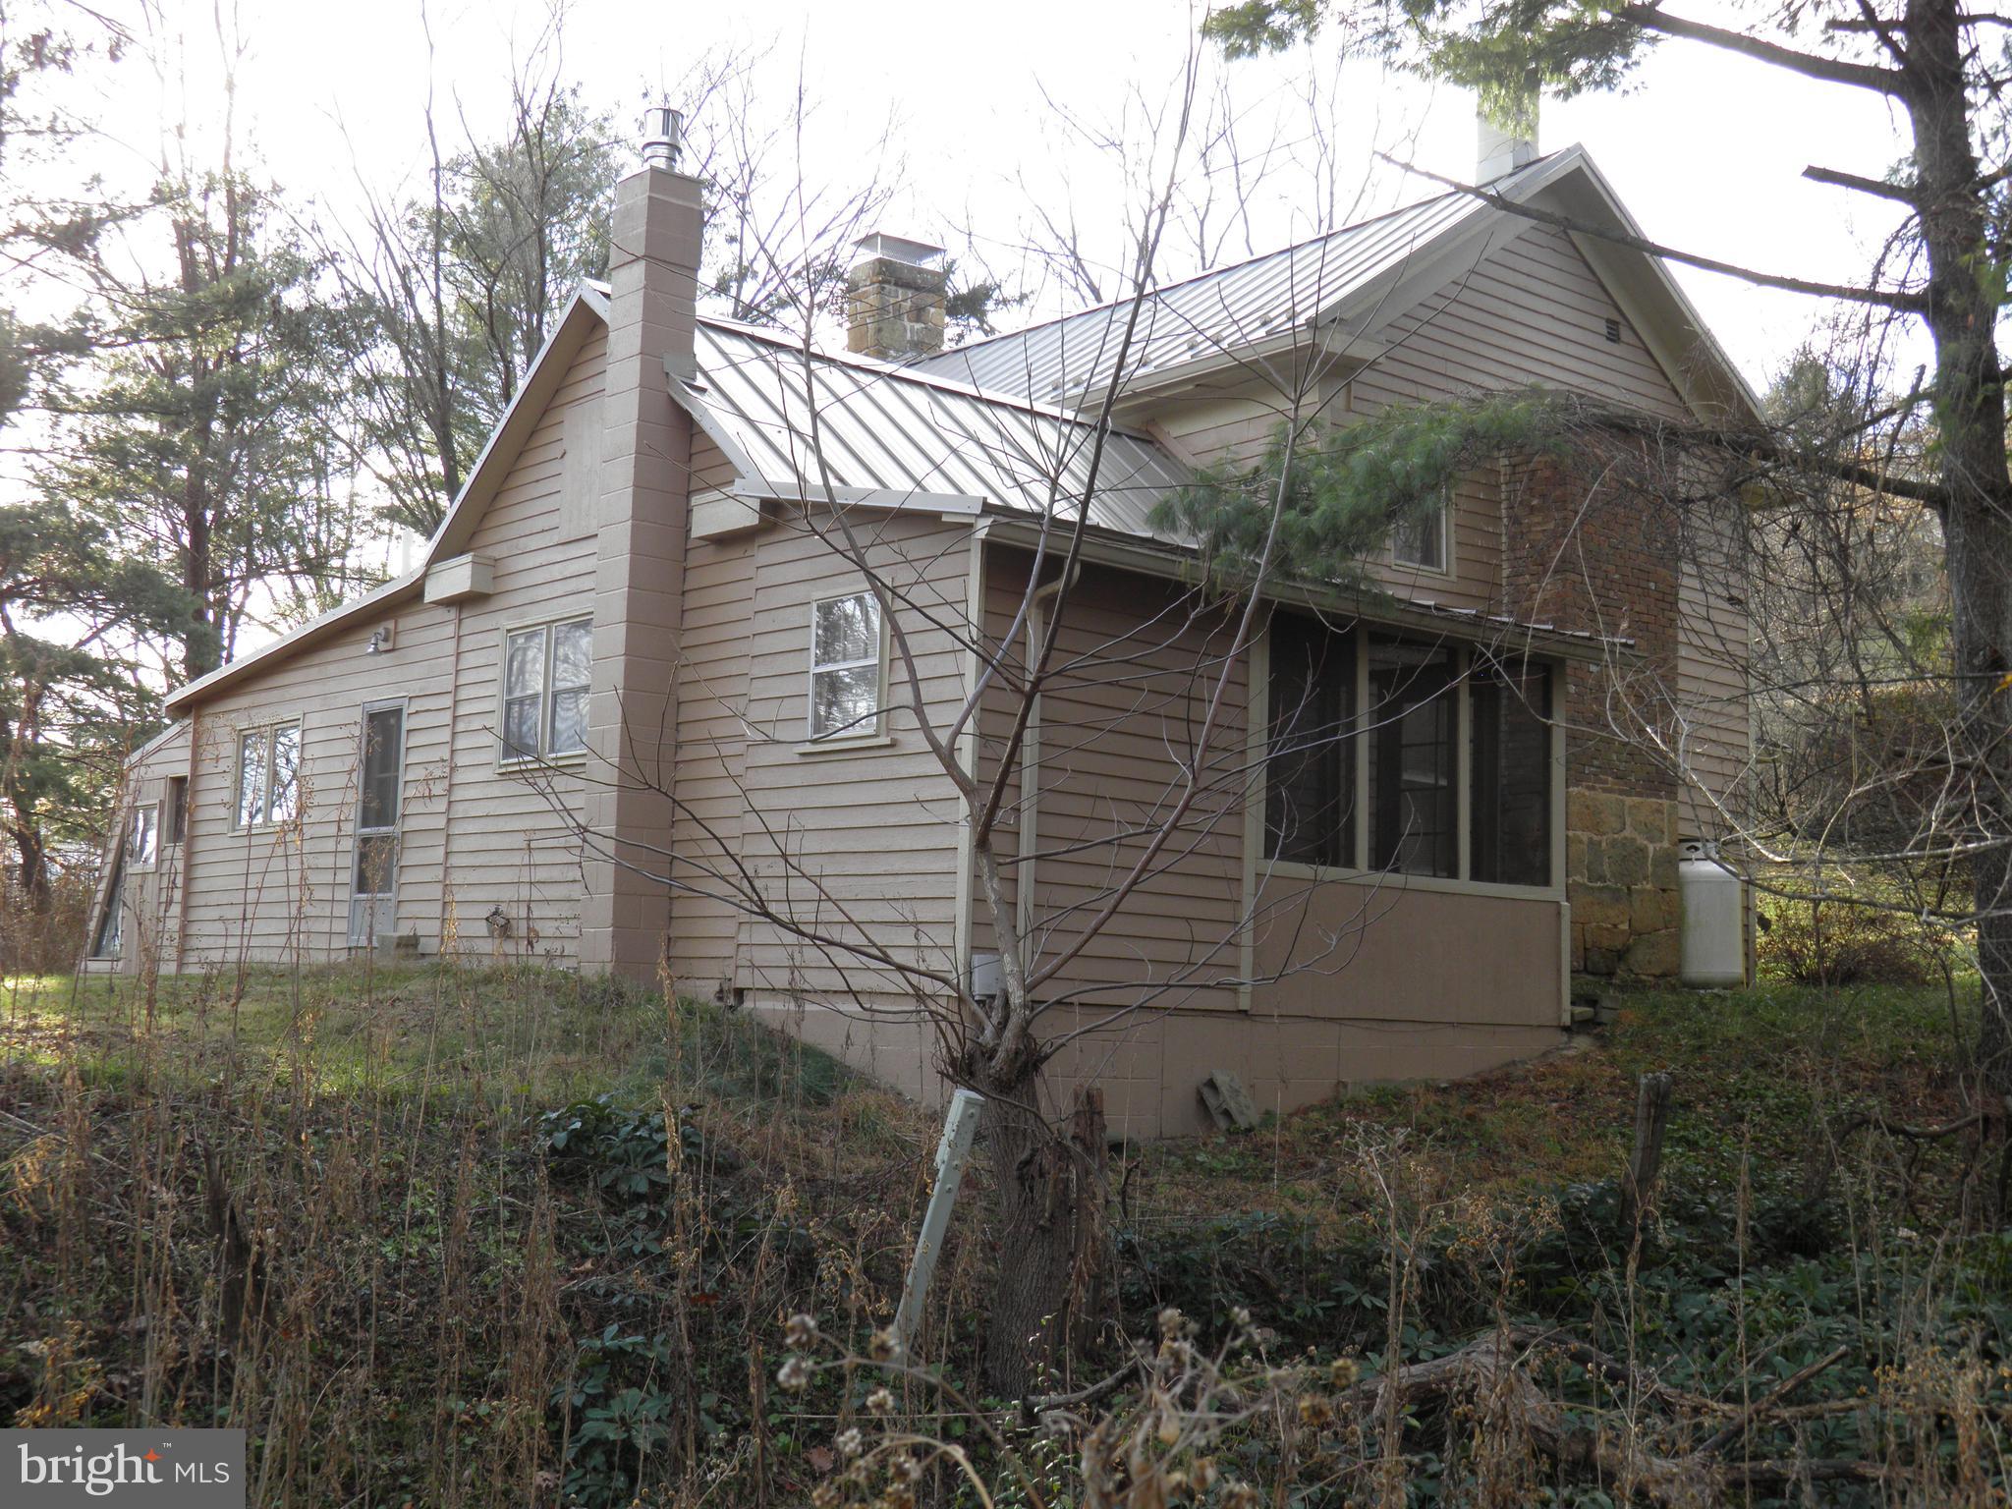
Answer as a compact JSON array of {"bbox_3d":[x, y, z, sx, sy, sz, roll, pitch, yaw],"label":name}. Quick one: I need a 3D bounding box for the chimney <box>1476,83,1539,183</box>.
[{"bbox_3d":[4.324,-5.314,19.466,0.385,0.830,0.385,7,-8,-39],"label":"chimney"}]

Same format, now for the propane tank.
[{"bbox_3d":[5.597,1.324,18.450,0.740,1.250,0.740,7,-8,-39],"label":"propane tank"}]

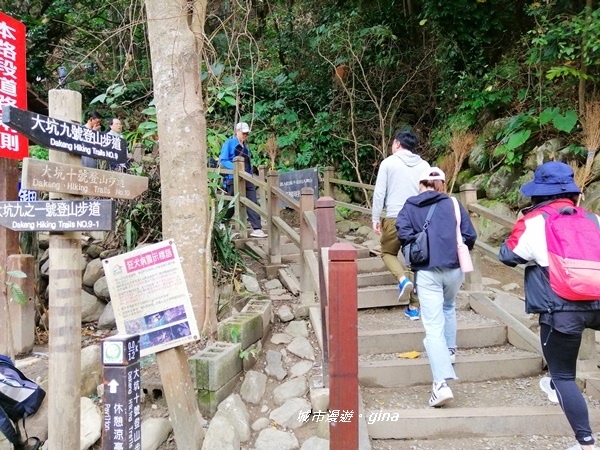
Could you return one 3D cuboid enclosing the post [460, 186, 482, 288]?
[{"bbox_3d":[1.693,0.133,4.450,0.125,1.060,0.125,-1,0,-5],"label":"post"}]

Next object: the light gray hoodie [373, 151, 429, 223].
[{"bbox_3d":[0.953,-0.355,4.150,0.550,0.670,0.320,-1,0,-12],"label":"light gray hoodie"}]

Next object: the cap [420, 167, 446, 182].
[{"bbox_3d":[0.930,-0.349,3.150,0.180,0.130,0.260,-1,0,-6],"label":"cap"}]

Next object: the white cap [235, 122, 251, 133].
[{"bbox_3d":[-0.812,-1.395,6.480,0.180,0.130,0.250,-1,0,-38],"label":"white cap"}]

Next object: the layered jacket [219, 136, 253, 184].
[{"bbox_3d":[-0.923,-0.930,6.500,0.320,0.680,0.460,-1,0,44],"label":"layered jacket"}]

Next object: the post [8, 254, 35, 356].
[{"bbox_3d":[-1.919,0.543,3.100,0.140,0.680,0.140,-1,0,11],"label":"post"}]

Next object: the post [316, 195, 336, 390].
[{"bbox_3d":[0.183,0.450,3.050,0.115,1.270,0.115,-1,0,-11],"label":"post"}]

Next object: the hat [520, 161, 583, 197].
[{"bbox_3d":[1.437,-0.266,2.580,0.340,0.190,0.350,-1,0,-1],"label":"hat"}]

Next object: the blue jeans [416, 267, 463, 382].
[{"bbox_3d":[0.970,0.645,3.140,0.340,0.840,0.460,-1,0,-5],"label":"blue jeans"}]

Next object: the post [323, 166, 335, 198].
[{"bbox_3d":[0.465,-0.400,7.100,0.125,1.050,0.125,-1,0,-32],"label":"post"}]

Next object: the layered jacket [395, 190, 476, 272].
[{"bbox_3d":[0.939,0.038,3.100,0.550,0.560,0.360,-1,0,-5],"label":"layered jacket"}]

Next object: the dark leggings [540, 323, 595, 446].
[{"bbox_3d":[1.570,0.900,2.640,0.360,0.770,0.400,-1,0,0],"label":"dark leggings"}]

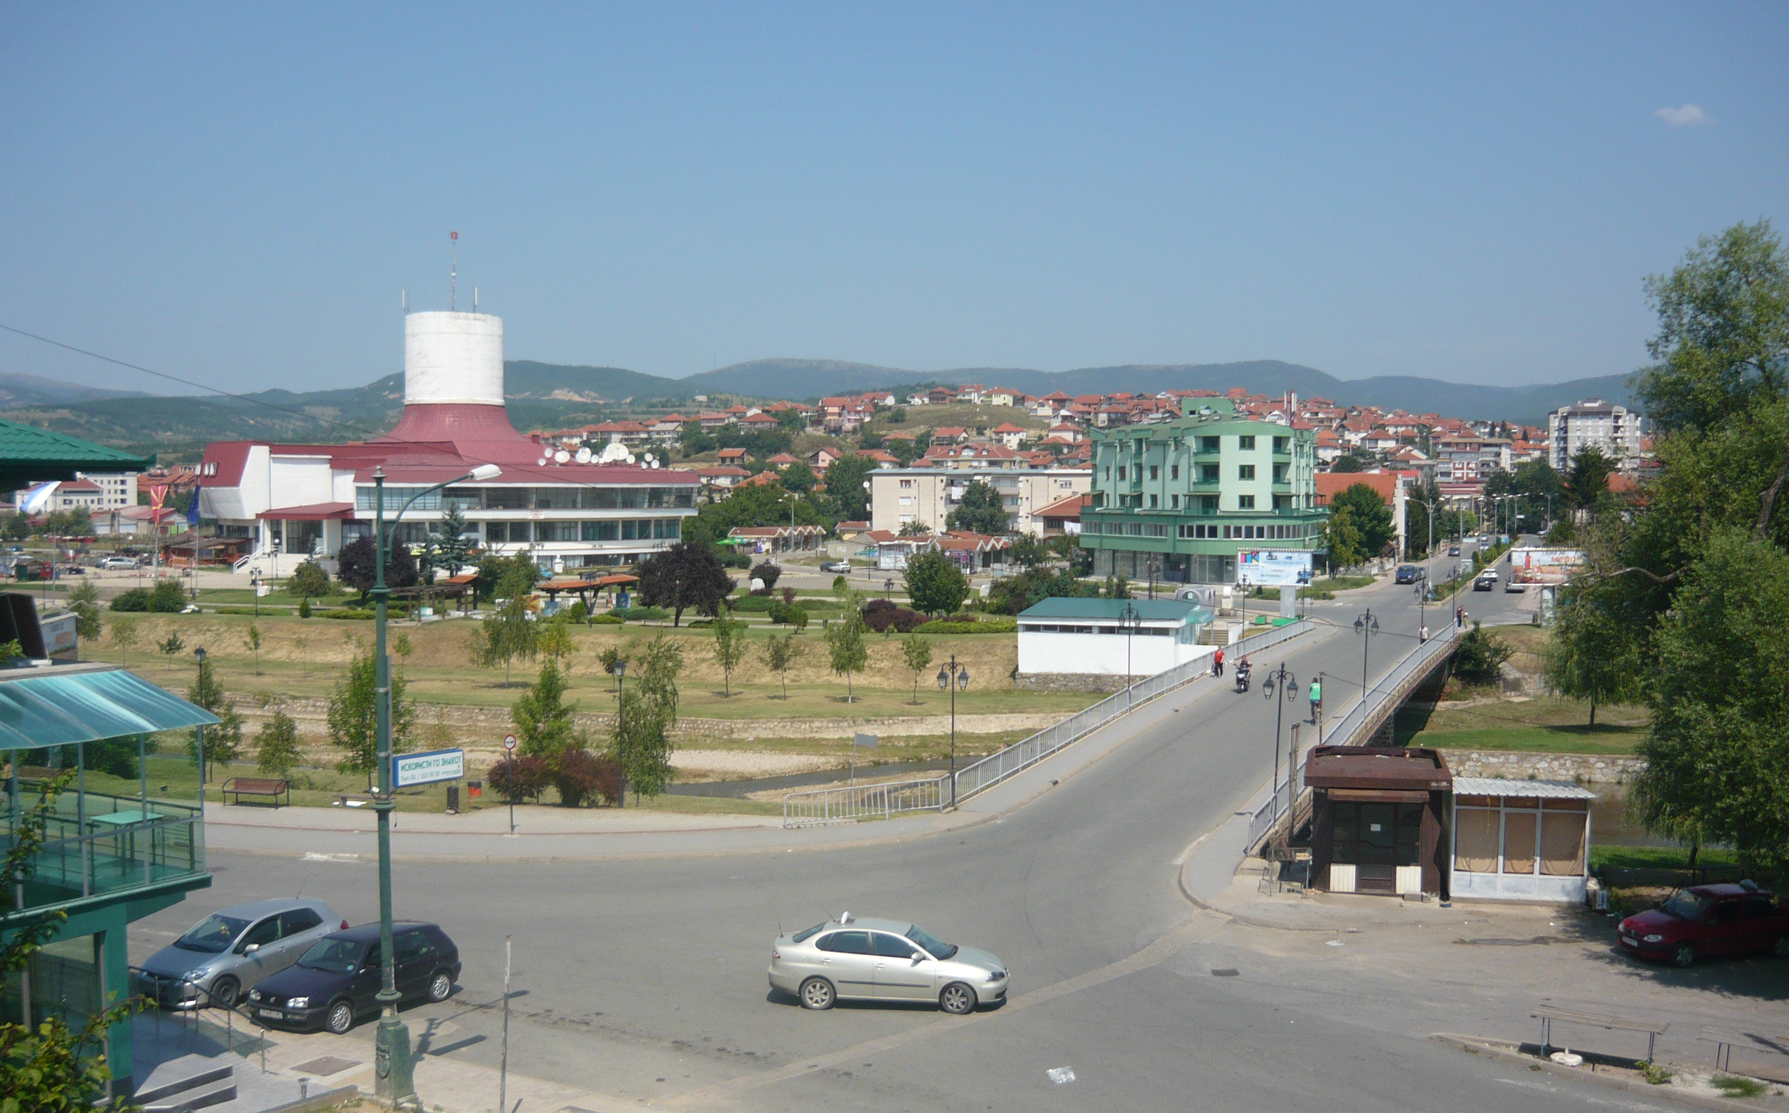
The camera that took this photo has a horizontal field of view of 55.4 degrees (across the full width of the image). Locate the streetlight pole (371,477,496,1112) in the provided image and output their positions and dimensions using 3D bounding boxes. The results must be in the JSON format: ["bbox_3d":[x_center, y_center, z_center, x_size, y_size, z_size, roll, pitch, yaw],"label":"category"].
[{"bbox_3d":[-7.163,3.397,27.070,0.600,9.708,2.800,2,3,33],"label":"streetlight pole"}]

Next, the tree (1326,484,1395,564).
[{"bbox_3d":[45.712,-2.943,167.000,6.706,8.486,6.505,0,3,0],"label":"tree"}]

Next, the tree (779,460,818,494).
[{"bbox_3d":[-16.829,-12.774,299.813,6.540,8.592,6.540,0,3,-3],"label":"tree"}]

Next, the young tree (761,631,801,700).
[{"bbox_3d":[-6.042,5.967,93.916,2.122,3.863,2.122,0,3,-4],"label":"young tree"}]

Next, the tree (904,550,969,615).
[{"bbox_3d":[3.624,2.317,145.000,5.470,5.700,5.470,0,2,0],"label":"tree"}]

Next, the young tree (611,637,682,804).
[{"bbox_3d":[-7.522,5.007,52.000,2.050,5.280,2.050,0,2,0],"label":"young tree"}]

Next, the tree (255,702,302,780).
[{"bbox_3d":[-18.992,5.845,52.625,1.394,2.516,1.394,-1,3,-20],"label":"tree"}]

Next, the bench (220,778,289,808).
[{"bbox_3d":[-19.558,7.252,52.316,1.880,0.860,0.650,0,2,16],"label":"bench"}]

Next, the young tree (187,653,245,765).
[{"bbox_3d":[-21.275,5.091,53.289,1.704,3.951,1.704,-1,3,-22],"label":"young tree"}]

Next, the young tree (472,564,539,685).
[{"bbox_3d":[-22.253,3.915,97.500,3.835,6.952,3.720,0,3,0],"label":"young tree"}]

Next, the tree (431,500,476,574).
[{"bbox_3d":[-52.489,-1.747,203.000,5.160,9.650,5.160,0,2,0],"label":"tree"}]

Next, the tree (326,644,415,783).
[{"bbox_3d":[-16.442,4.987,53.500,2.850,4.538,2.764,0,3,0],"label":"tree"}]

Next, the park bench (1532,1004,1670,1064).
[{"bbox_3d":[11.401,7.789,27.563,1.950,0.600,0.630,2,3,29],"label":"park bench"}]

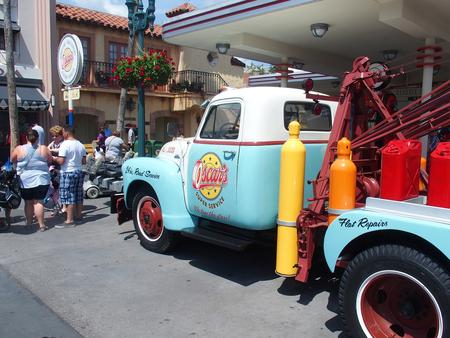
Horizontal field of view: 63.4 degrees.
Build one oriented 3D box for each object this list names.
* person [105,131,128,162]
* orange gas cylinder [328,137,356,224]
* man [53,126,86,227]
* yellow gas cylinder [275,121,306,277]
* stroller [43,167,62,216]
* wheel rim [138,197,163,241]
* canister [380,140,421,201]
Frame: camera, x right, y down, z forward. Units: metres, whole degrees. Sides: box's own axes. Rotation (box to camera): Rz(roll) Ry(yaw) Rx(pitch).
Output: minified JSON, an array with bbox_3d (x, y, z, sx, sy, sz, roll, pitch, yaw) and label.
[{"bbox_3d":[-2.555,-0.173,8.444,0.800,1.370,0.550,-3,8,-30],"label":"person"},{"bbox_3d":[0.981,0.169,3.032,0.220,0.843,0.220,6,9,43],"label":"orange gas cylinder"},{"bbox_3d":[-2.604,0.125,6.112,0.420,1.670,0.520,6,8,36],"label":"man"},{"bbox_3d":[0.608,0.283,3.339,0.220,1.425,0.220,2,6,0],"label":"yellow gas cylinder"},{"bbox_3d":[-3.223,0.375,6.687,0.500,0.960,0.750,-2,7,-24],"label":"stroller"},{"bbox_3d":[-0.959,0.661,4.886,0.590,0.590,0.170,7,9,43],"label":"wheel rim"},{"bbox_3d":[1.473,0.004,3.033,0.345,0.465,0.170,-5,9,-43],"label":"canister"}]

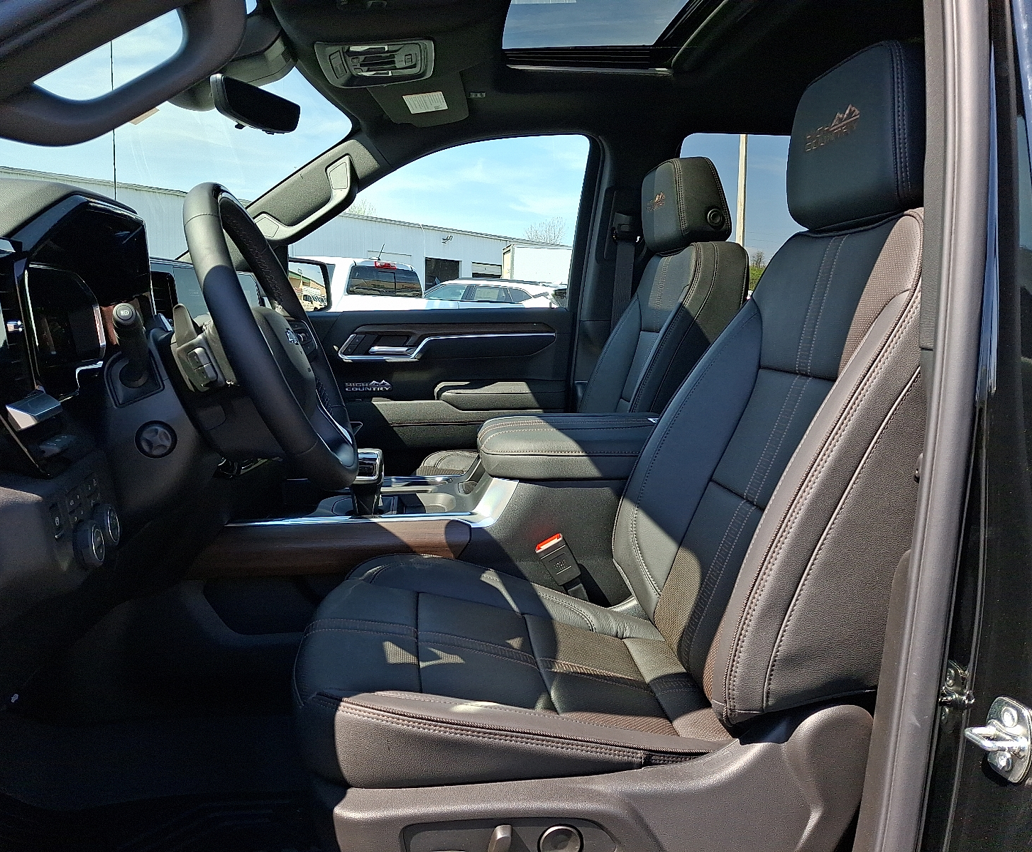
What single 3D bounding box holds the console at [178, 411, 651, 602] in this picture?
[{"bbox_3d":[-0.086,0.195,1.439,0.870,0.390,0.330,-2,10,-7],"label":"console"}]

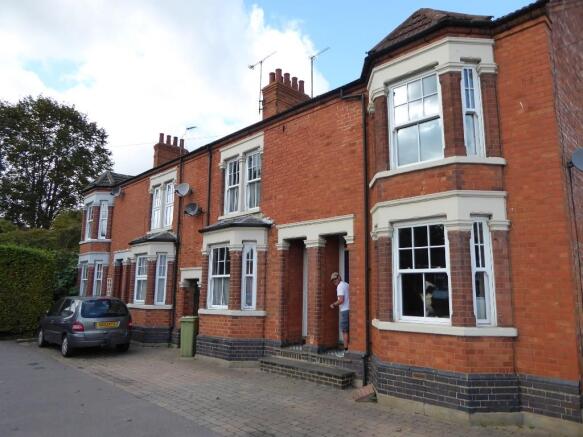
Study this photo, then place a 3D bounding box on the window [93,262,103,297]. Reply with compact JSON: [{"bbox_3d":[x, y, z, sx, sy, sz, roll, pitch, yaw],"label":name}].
[{"bbox_3d":[-8.345,2.708,18.265,0.416,1.690,0.110,1,-10,0],"label":"window"}]

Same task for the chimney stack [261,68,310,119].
[{"bbox_3d":[-0.199,-4.708,17.137,1.750,2.150,0.880,10,-13,-42],"label":"chimney stack"}]

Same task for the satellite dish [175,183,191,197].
[{"bbox_3d":[-3.498,-0.948,13.558,0.506,0.451,0.330,-5,-12,33],"label":"satellite dish"}]

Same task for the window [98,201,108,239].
[{"bbox_3d":[-8.465,0.082,18.967,0.340,1.700,0.100,1,-10,-1],"label":"window"}]

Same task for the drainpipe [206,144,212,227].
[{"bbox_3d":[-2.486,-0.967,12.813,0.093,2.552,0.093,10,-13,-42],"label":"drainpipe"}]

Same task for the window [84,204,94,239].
[{"bbox_3d":[-9.235,0.174,19.356,0.100,1.660,1.000,10,-13,-42],"label":"window"}]

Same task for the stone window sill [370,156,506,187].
[{"bbox_3d":[2.271,-0.781,7.273,0.638,0.104,2.464,10,-13,-42],"label":"stone window sill"}]

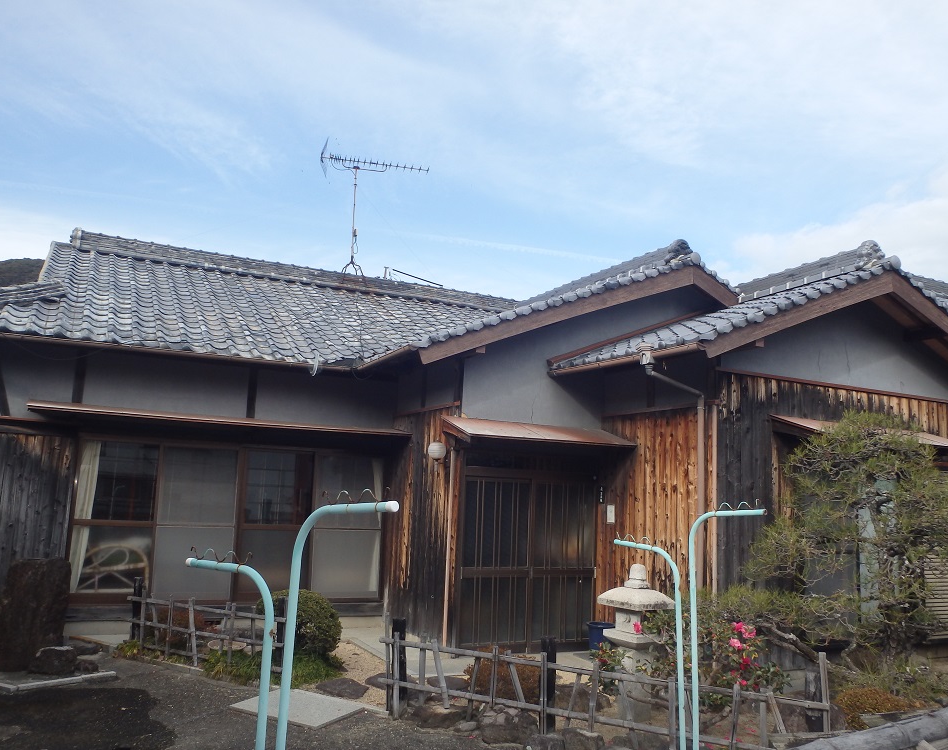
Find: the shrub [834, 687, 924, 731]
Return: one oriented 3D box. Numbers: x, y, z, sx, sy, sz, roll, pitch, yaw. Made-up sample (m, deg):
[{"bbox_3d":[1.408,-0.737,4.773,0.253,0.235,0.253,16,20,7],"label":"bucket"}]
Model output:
[{"bbox_3d":[3.367,2.742,6.725,0.680,0.280,0.550,6,-9,-24],"label":"shrub"}]

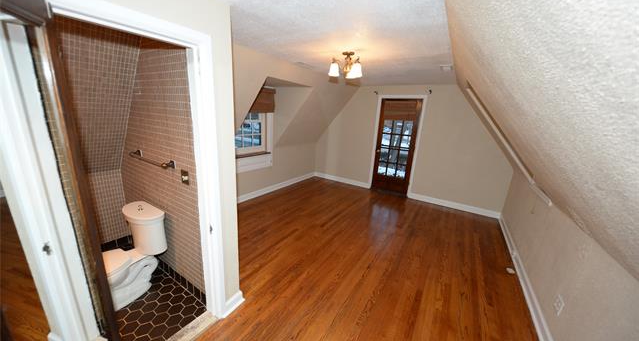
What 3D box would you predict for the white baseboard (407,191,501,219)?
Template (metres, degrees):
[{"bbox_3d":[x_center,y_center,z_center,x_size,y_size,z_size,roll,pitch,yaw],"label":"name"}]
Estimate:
[{"bbox_3d":[2.599,0.695,4.242,1.570,0.105,0.025,12,17,28],"label":"white baseboard"}]

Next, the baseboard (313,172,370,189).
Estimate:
[{"bbox_3d":[0.543,0.252,5.384,1.480,0.105,0.025,12,17,28],"label":"baseboard"}]

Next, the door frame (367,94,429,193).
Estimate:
[{"bbox_3d":[1.641,-0.516,4.601,0.930,2.110,0.120,12,17,28],"label":"door frame"}]

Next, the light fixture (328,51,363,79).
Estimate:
[{"bbox_3d":[0.293,-1.144,2.328,0.380,0.250,0.380,13,17,31],"label":"light fixture"}]

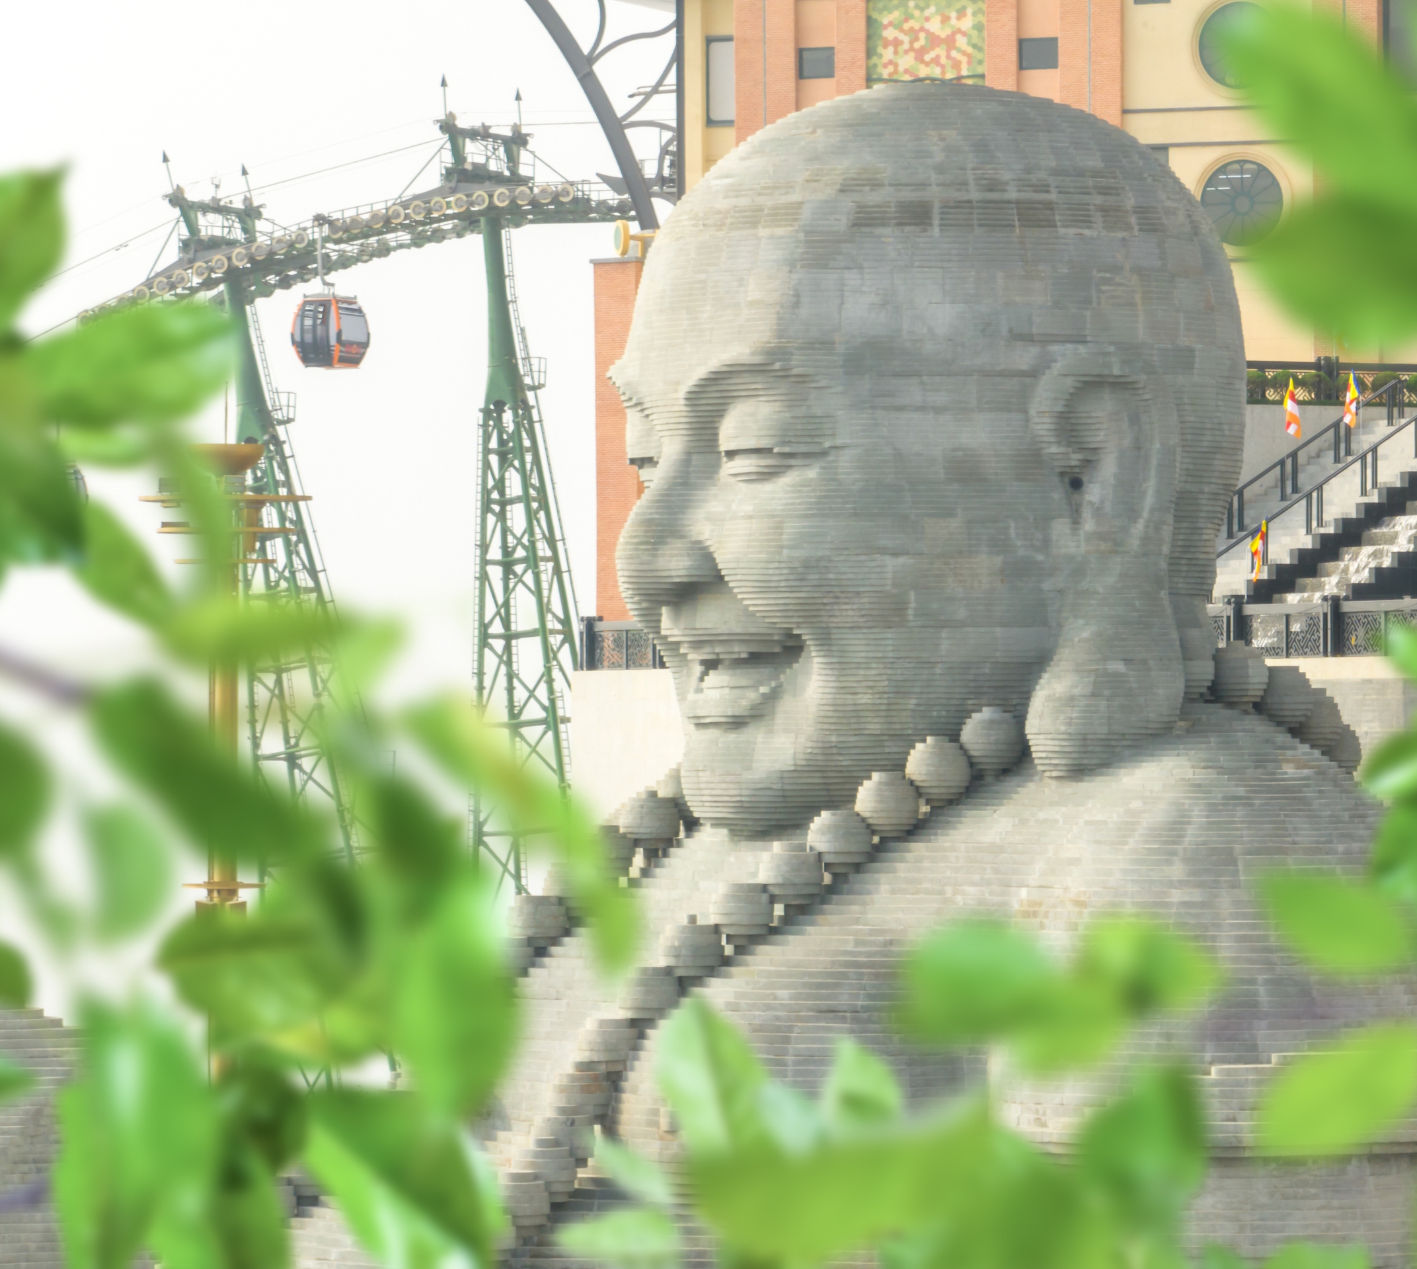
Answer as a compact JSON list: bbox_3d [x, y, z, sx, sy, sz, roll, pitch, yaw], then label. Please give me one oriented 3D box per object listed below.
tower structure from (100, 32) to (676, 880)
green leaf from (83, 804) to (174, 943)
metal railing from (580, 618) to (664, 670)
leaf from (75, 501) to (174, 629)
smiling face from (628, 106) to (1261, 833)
[{"bbox_3d":[-9.814,-3.150,236.000,16.500,28.000,6.500,0,0,-28],"label":"tower structure"},{"bbox_3d":[-0.228,0.094,3.100,0.033,0.051,0.020,0,0,0],"label":"green leaf"},{"bbox_3d":[-1.972,0.229,182.000,2.100,1.220,0.150,0,0,-25],"label":"metal railing"},{"bbox_3d":[-0.282,-0.034,3.800,0.049,0.062,0.025,0,0,0],"label":"leaf"},{"bbox_3d":[3.693,-2.892,132.000,10.800,12.600,9.800,0,0,-31],"label":"smiling face"}]

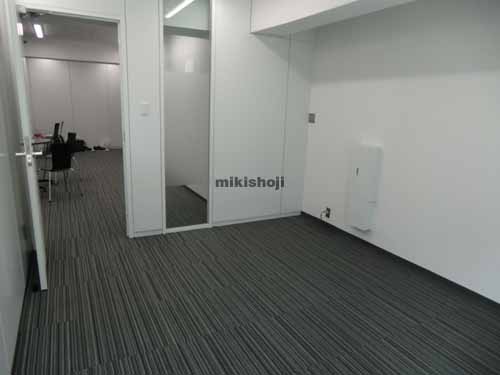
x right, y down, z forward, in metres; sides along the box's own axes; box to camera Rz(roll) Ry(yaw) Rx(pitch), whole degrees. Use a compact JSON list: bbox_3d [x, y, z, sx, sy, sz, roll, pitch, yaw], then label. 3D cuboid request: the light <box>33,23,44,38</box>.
[{"bbox_3d":[-3.796,-2.812,6.247,0.140,0.080,1.300,-5,15,-28],"label":"light"}]

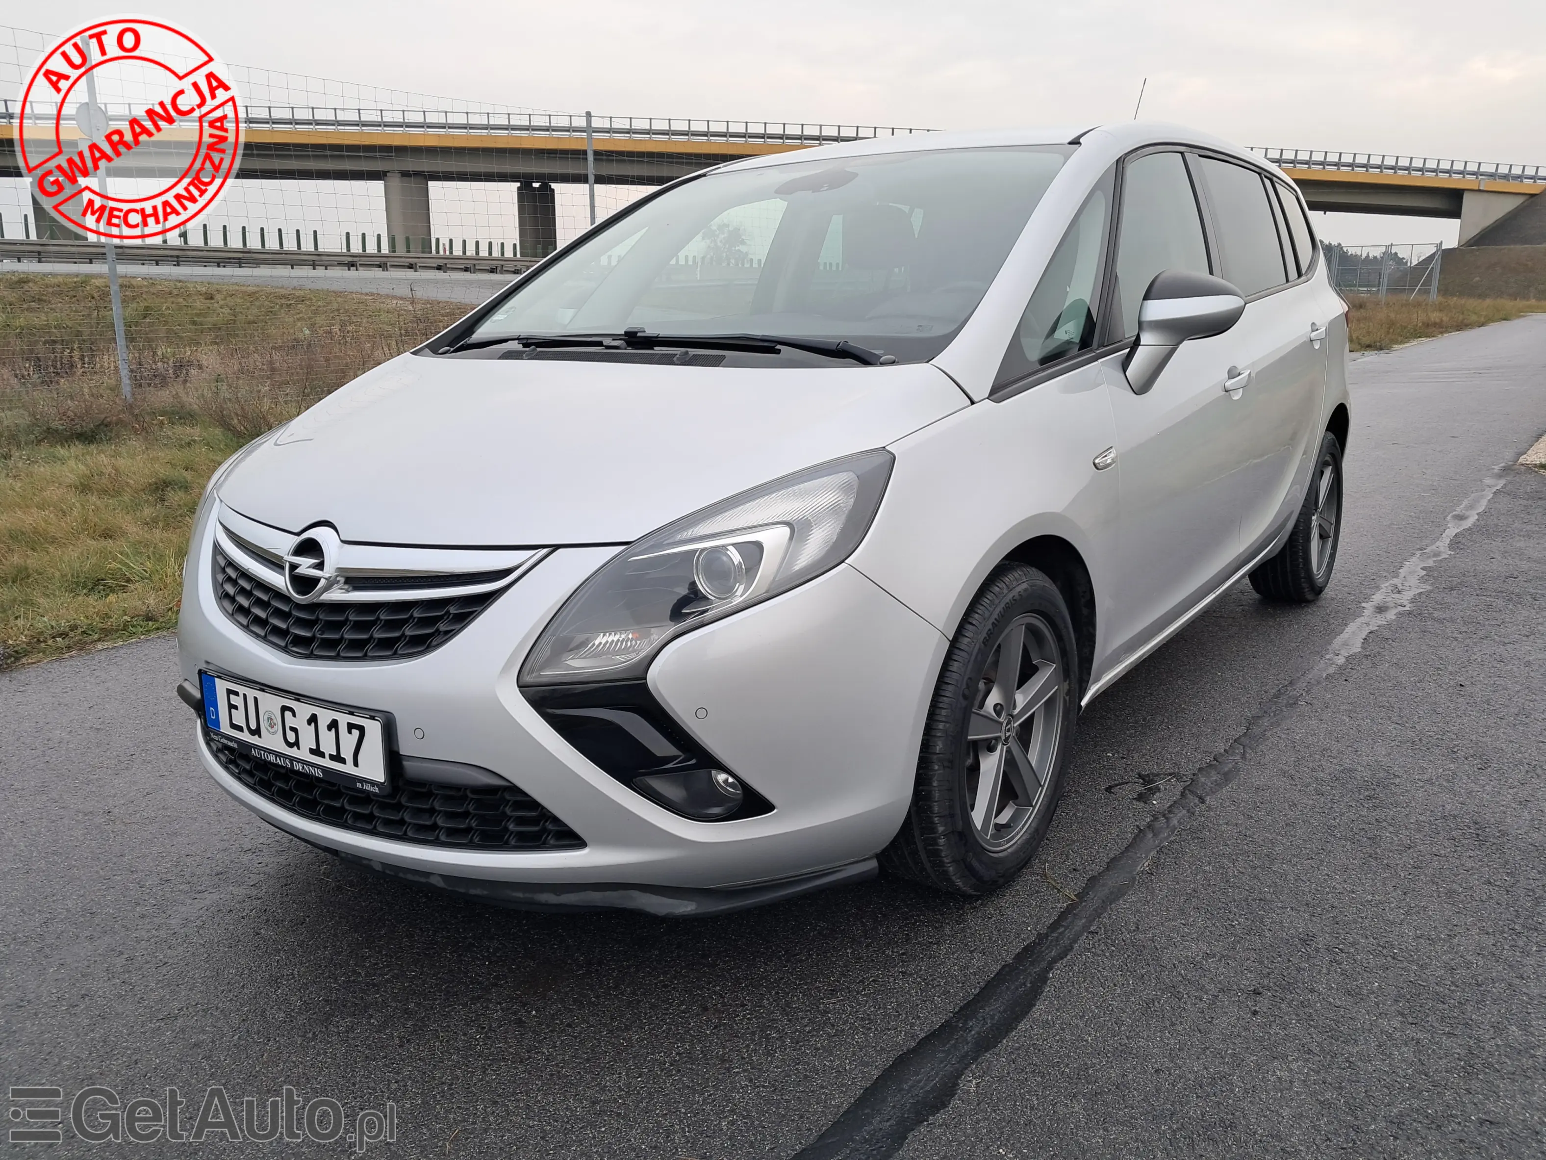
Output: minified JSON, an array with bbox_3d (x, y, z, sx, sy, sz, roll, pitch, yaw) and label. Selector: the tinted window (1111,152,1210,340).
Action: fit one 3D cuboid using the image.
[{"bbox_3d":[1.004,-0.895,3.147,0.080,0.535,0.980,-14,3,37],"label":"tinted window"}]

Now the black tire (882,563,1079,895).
[{"bbox_3d":[0.402,0.287,2.439,0.230,0.650,0.655,7,16,35],"label":"black tire"}]

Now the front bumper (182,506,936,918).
[{"bbox_3d":[-0.638,0.159,2.339,1.830,0.630,0.660,7,16,35],"label":"front bumper"}]

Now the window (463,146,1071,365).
[{"bbox_3d":[-0.029,-0.866,3.024,1.420,0.170,1.140,7,43,35],"label":"window"}]

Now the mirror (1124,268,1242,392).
[{"bbox_3d":[0.933,-0.566,2.763,0.210,0.280,0.240,7,16,35],"label":"mirror"}]

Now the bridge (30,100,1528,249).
[{"bbox_3d":[1.305,-21.223,68.723,95.000,7.800,10.500,-4,12,-14],"label":"bridge"}]

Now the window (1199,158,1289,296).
[{"bbox_3d":[1.560,-1.143,3.943,0.080,0.460,0.890,-14,3,37],"label":"window"}]

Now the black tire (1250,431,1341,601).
[{"bbox_3d":[1.991,-0.254,4.630,0.230,0.650,0.655,7,16,35],"label":"black tire"}]

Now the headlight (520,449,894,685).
[{"bbox_3d":[-0.063,-0.025,1.925,0.380,0.330,0.600,7,16,35],"label":"headlight"}]

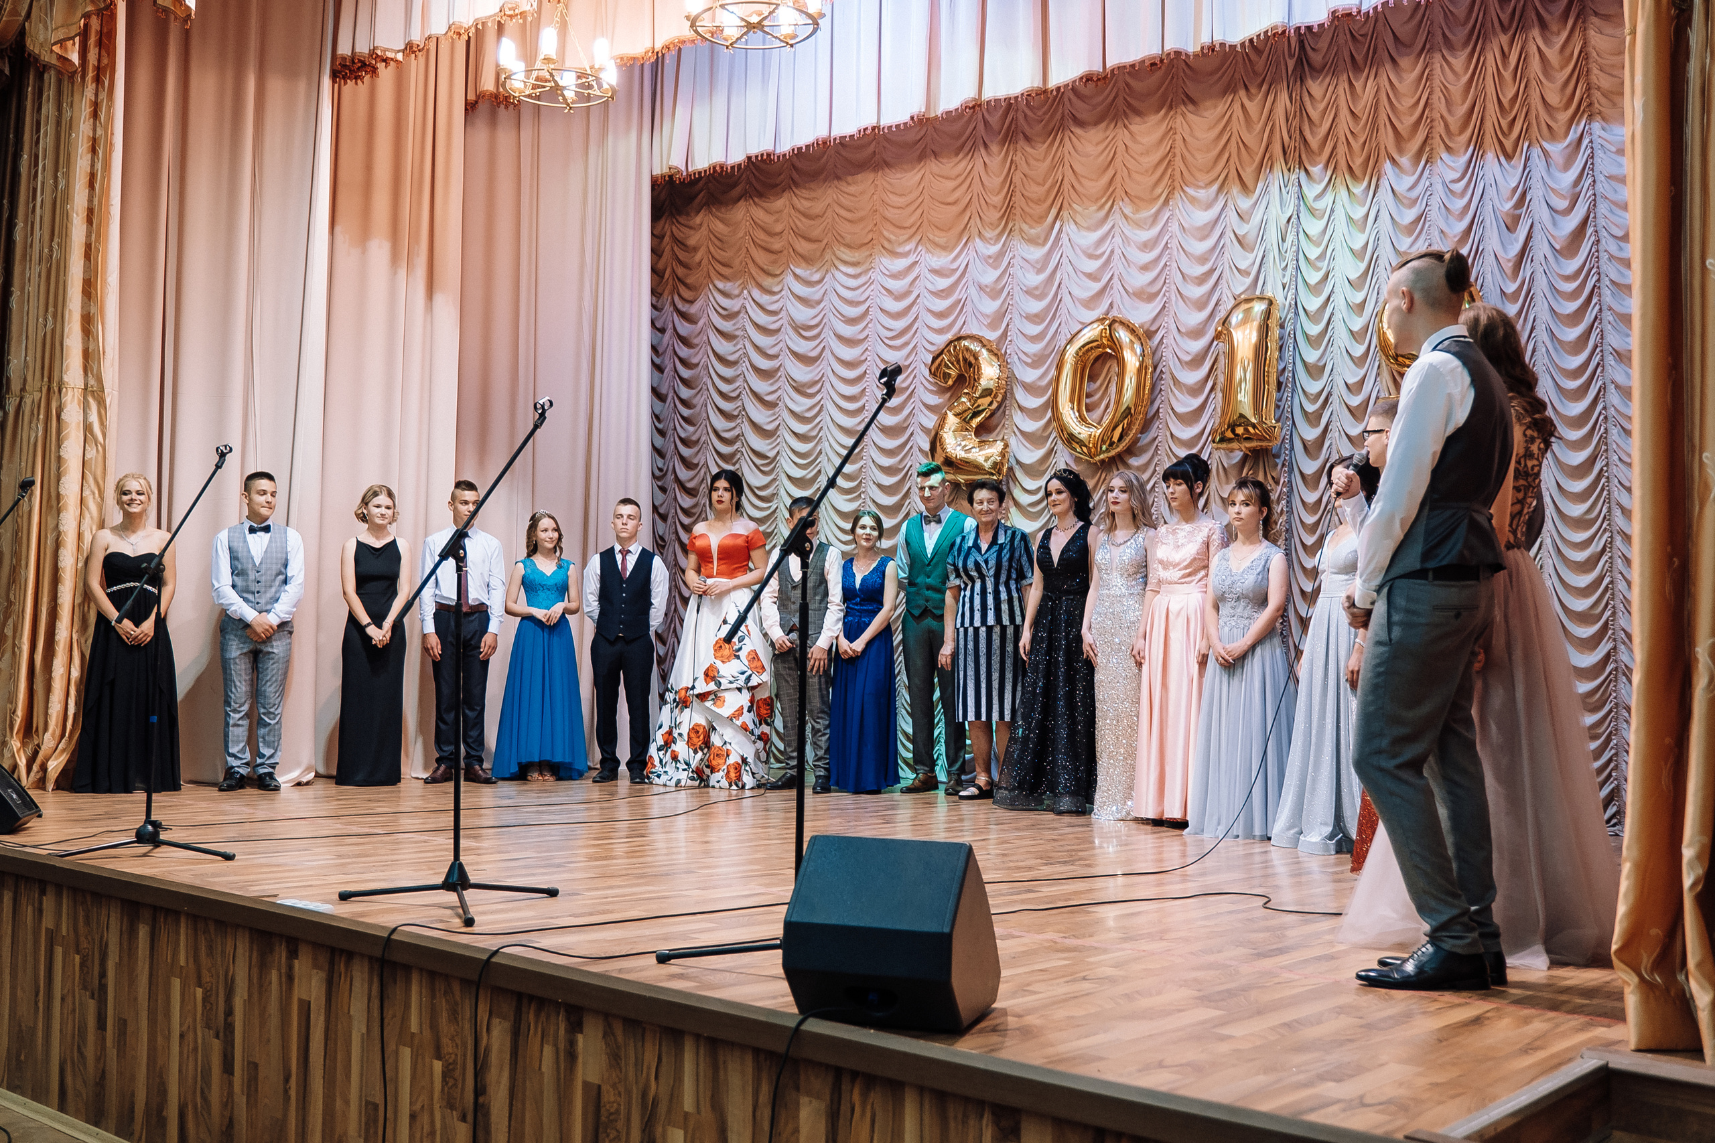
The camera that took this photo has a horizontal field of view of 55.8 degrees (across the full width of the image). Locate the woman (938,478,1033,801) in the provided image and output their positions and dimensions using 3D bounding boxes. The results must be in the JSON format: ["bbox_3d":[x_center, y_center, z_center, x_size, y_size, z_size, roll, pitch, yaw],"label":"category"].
[{"bbox_3d":[0.709,0.366,8.890,0.510,1.760,0.360,0,-3,22],"label":"woman"}]

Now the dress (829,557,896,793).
[{"bbox_3d":[0.034,0.588,9.280,0.400,1.338,0.380,-1,-3,24],"label":"dress"}]

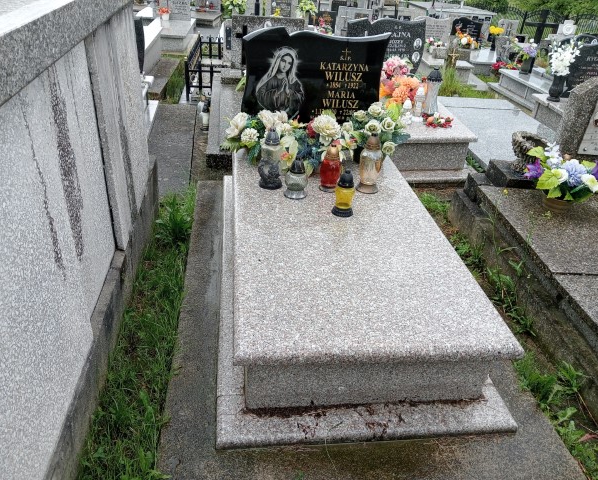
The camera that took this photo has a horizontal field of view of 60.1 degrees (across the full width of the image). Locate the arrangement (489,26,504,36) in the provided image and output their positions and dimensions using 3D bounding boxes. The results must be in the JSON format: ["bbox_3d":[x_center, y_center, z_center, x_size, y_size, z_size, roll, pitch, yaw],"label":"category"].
[{"bbox_3d":[3.866,-4.082,10.114,0.240,0.180,0.220,-1,31,-7],"label":"arrangement"}]

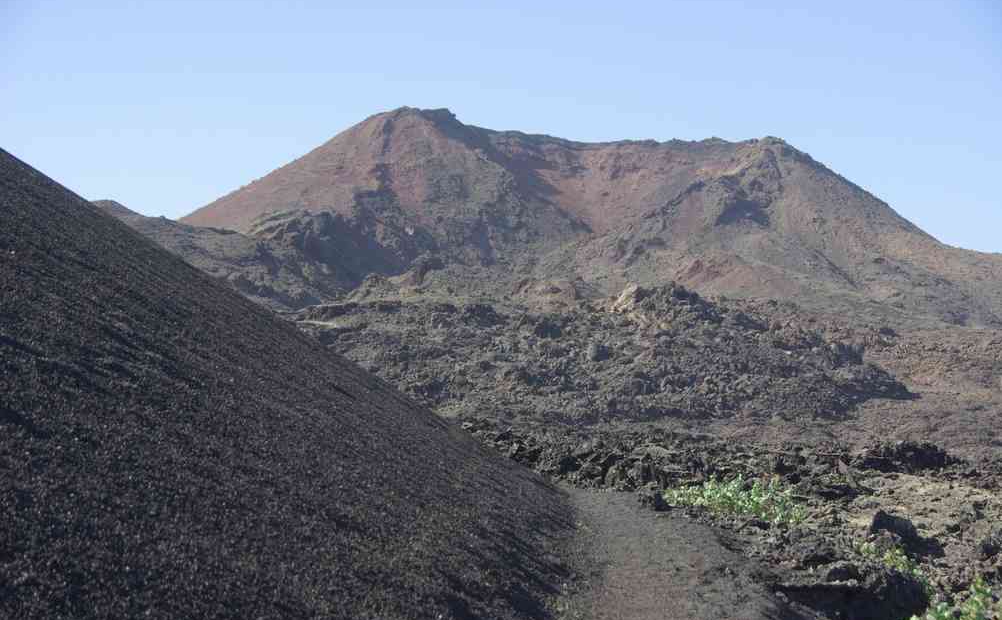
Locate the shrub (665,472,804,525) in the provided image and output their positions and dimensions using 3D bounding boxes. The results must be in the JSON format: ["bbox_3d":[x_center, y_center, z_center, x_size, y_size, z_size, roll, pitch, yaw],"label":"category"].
[{"bbox_3d":[2.663,2.161,26.000,1.620,0.550,1.200,0,0,0],"label":"shrub"}]

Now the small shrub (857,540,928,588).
[{"bbox_3d":[3.262,2.112,19.000,0.600,0.360,0.500,0,0,0],"label":"small shrub"}]

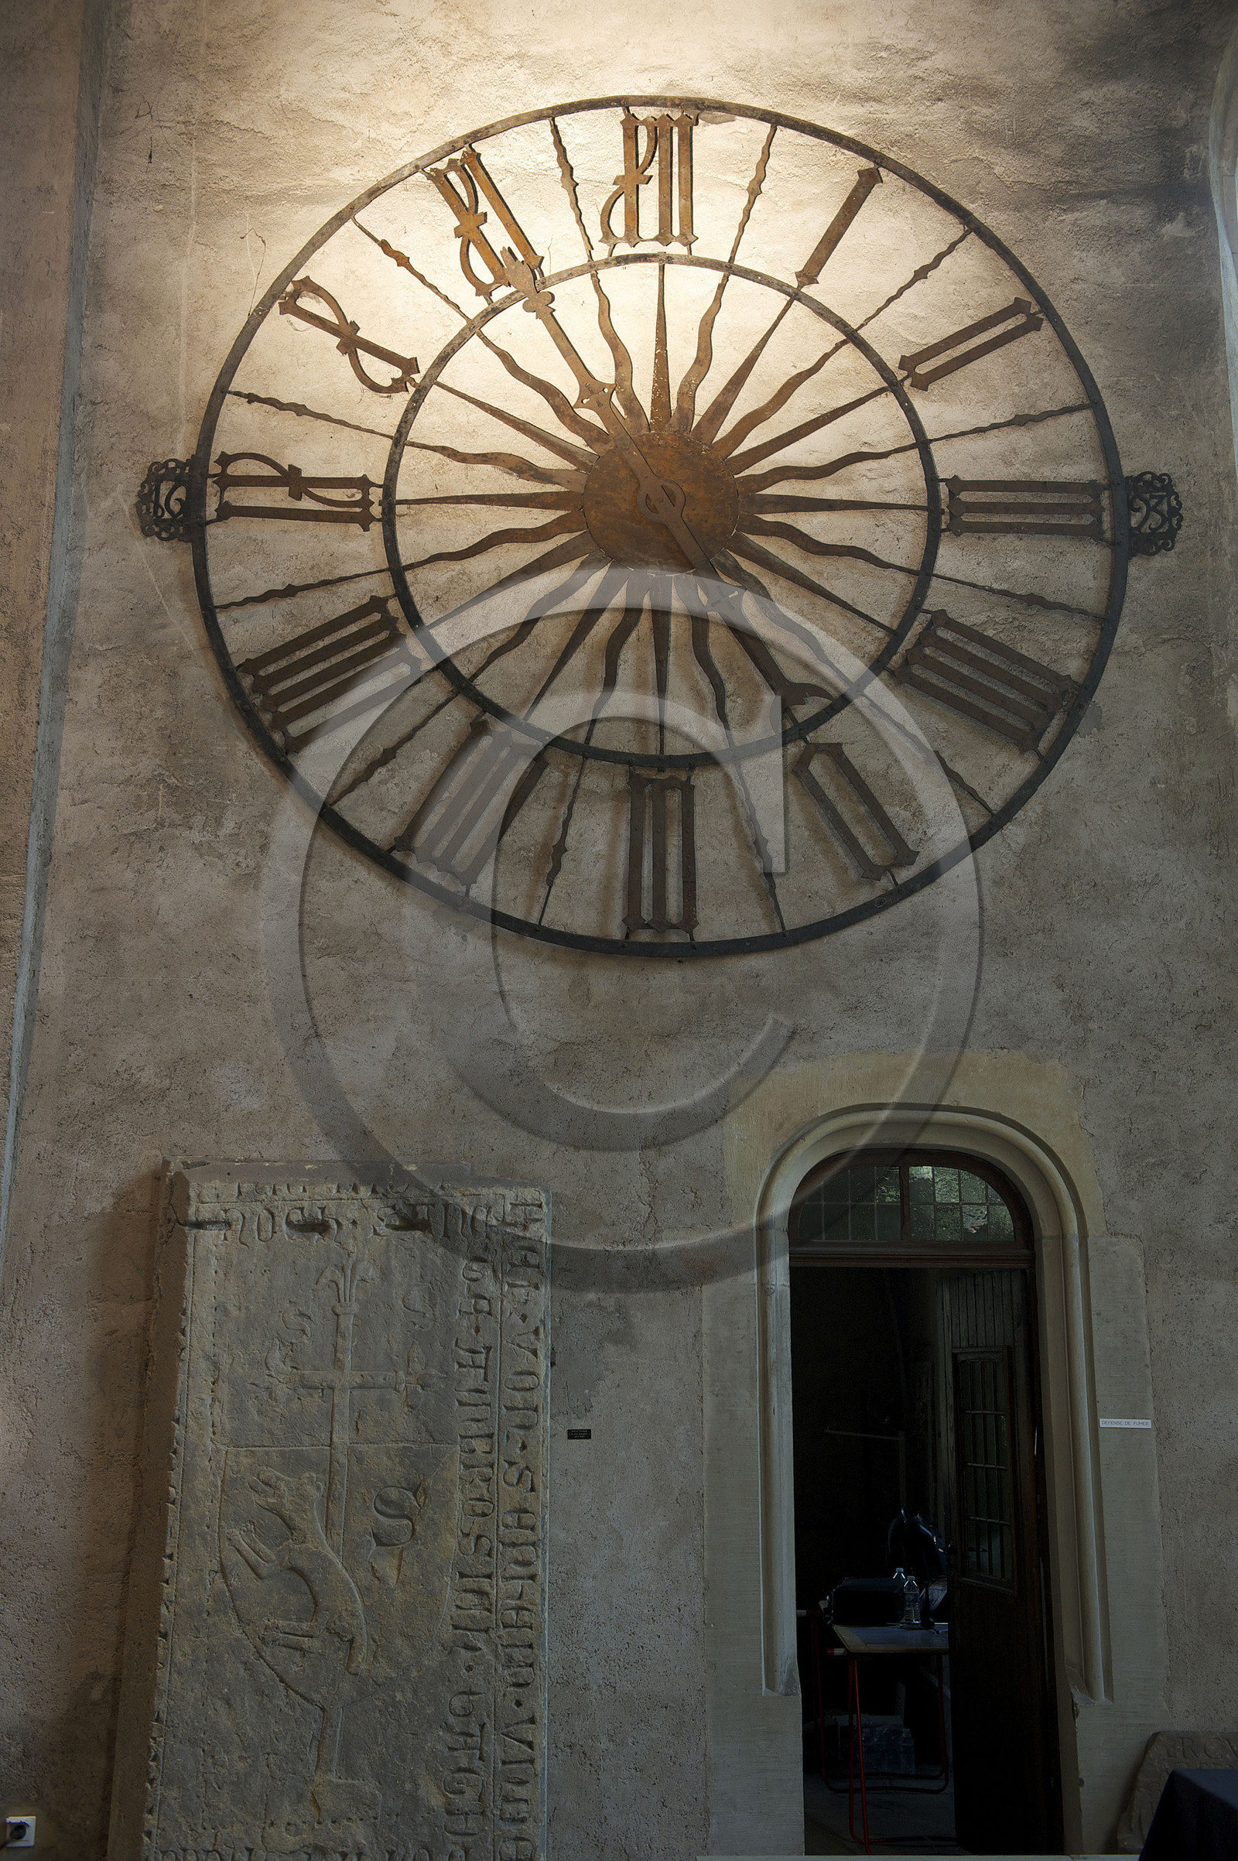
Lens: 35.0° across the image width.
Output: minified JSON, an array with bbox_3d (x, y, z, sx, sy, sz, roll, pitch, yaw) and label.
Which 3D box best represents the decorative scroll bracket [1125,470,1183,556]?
[{"bbox_3d":[2.023,-1.577,7.415,0.220,0.343,0.040,0,-14,0],"label":"decorative scroll bracket"}]

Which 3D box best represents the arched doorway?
[{"bbox_3d":[1.041,1.904,6.766,0.890,2.304,0.300,0,-14,-1],"label":"arched doorway"}]

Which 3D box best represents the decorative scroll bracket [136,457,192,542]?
[{"bbox_3d":[-1.716,-1.627,7.405,0.214,0.337,0.040,0,-14,0],"label":"decorative scroll bracket"}]

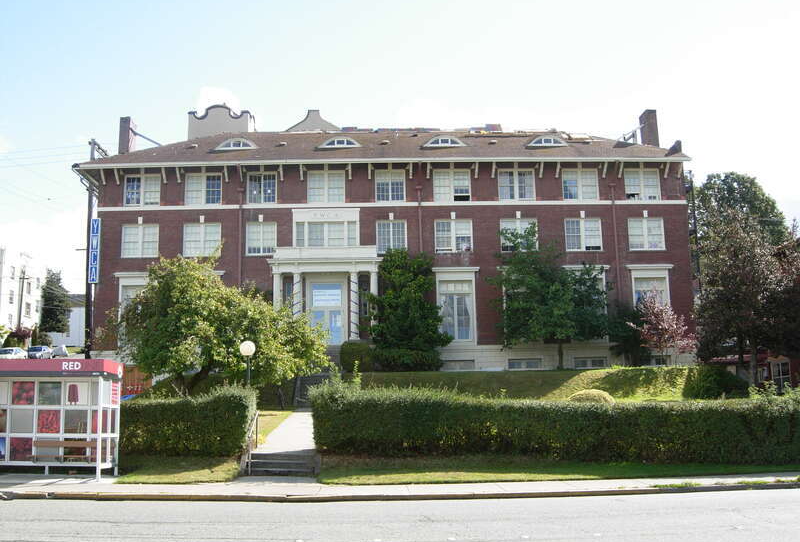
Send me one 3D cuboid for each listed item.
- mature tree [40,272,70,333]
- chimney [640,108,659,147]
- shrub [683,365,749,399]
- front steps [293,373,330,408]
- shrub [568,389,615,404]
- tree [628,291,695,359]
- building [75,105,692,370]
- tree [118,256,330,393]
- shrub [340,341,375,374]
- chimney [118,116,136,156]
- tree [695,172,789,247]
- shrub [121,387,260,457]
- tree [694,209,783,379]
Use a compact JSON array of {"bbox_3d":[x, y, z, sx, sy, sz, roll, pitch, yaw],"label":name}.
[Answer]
[{"bbox_3d":[-32.965,3.193,79.611,3.200,7.000,3.400,-1,-10,-2],"label":"mature tree"},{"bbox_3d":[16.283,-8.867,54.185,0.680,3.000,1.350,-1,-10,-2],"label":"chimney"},{"bbox_3d":[12.411,4.422,32.721,2.640,1.400,2.200,-1,-10,-2],"label":"shrub"},{"bbox_3d":[-2.858,4.134,28.942,1.620,1.280,2.600,-1,-10,-2],"label":"front steps"},{"bbox_3d":[6.093,4.099,26.440,1.480,0.660,1.400,-1,-10,-2],"label":"shrub"},{"bbox_3d":[12.826,2.746,40.630,3.170,3.520,2.900,-1,-10,-2],"label":"tree"},{"bbox_3d":[-0.864,-1.514,53.000,34.500,16.500,16.000,-1,-10,-2],"label":"building"},{"bbox_3d":[-5.191,2.073,24.957,6.350,5.250,5.800,-1,-10,-2],"label":"tree"},{"bbox_3d":[-1.833,3.696,36.609,1.600,1.500,1.500,-1,-10,-2],"label":"shrub"},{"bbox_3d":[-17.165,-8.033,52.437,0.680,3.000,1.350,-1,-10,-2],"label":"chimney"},{"bbox_3d":[25.129,-0.220,61.712,8.000,14.400,8.000,-1,-10,-2],"label":"tree"},{"bbox_3d":[-5.074,3.651,19.974,3.300,1.530,1.500,-1,-10,-2],"label":"shrub"},{"bbox_3d":[15.245,1.121,37.446,4.030,7.980,3.900,-1,-10,-2],"label":"tree"}]

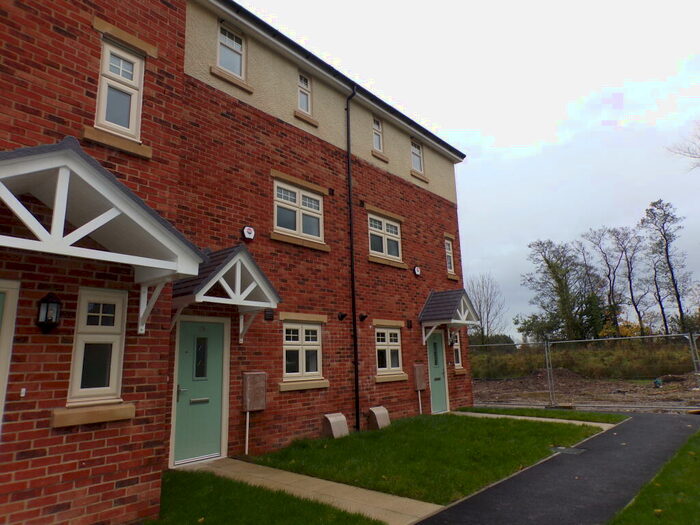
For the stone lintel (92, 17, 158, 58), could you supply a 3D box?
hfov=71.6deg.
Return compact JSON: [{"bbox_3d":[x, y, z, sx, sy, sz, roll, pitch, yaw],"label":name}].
[{"bbox_3d":[-2.318,-2.289,5.001,0.110,0.125,0.673,-10,-14,38],"label":"stone lintel"}]

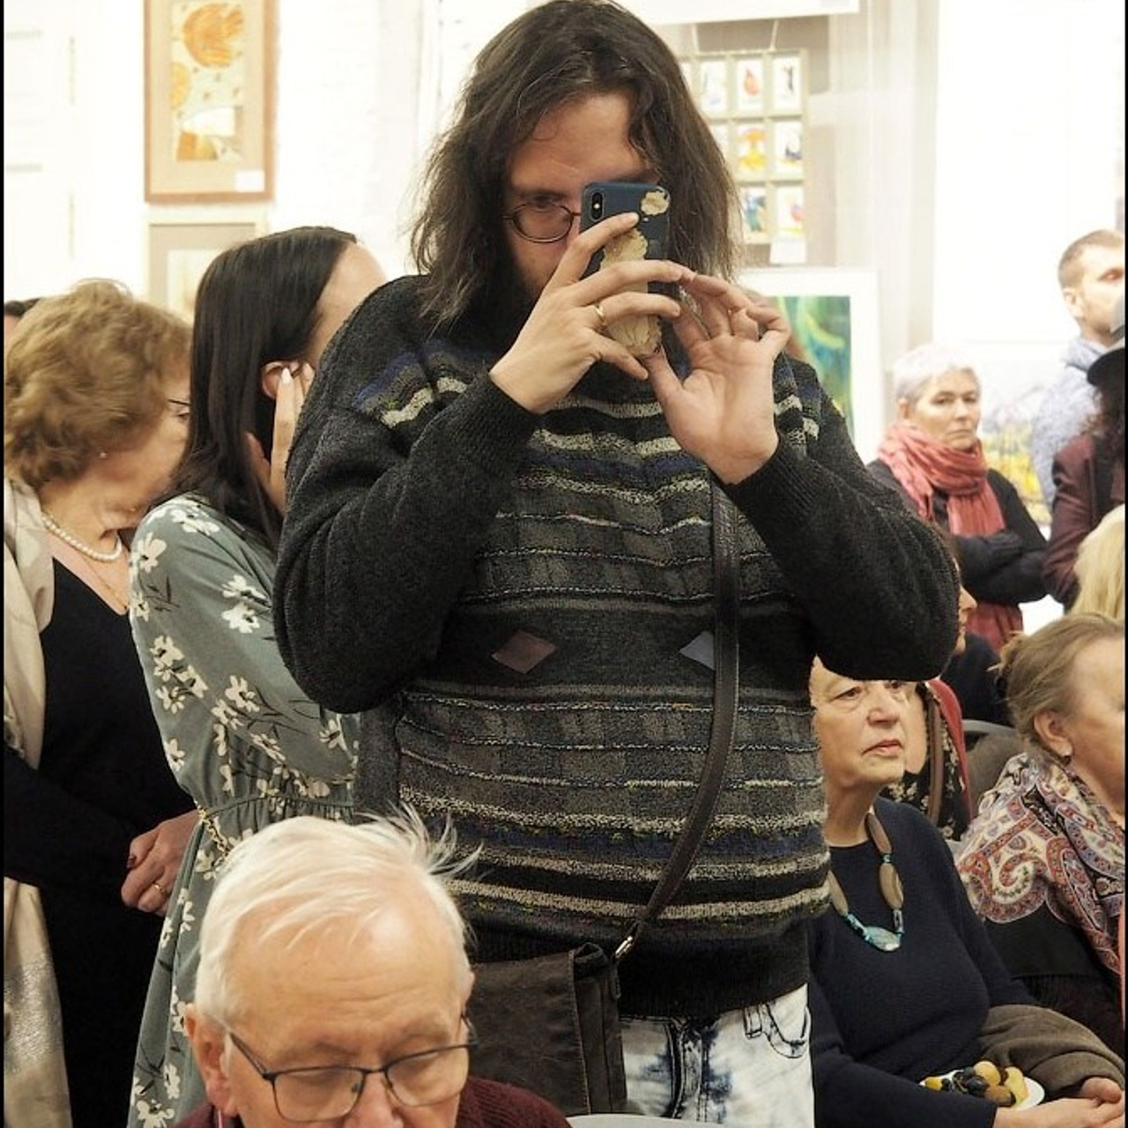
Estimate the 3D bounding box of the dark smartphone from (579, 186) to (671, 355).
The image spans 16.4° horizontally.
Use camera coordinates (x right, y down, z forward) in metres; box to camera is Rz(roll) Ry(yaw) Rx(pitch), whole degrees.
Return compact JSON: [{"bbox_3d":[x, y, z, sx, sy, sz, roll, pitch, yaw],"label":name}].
[{"bbox_3d":[0.050,-0.248,3.290,0.073,0.146,0.009,1,14,-8],"label":"dark smartphone"}]

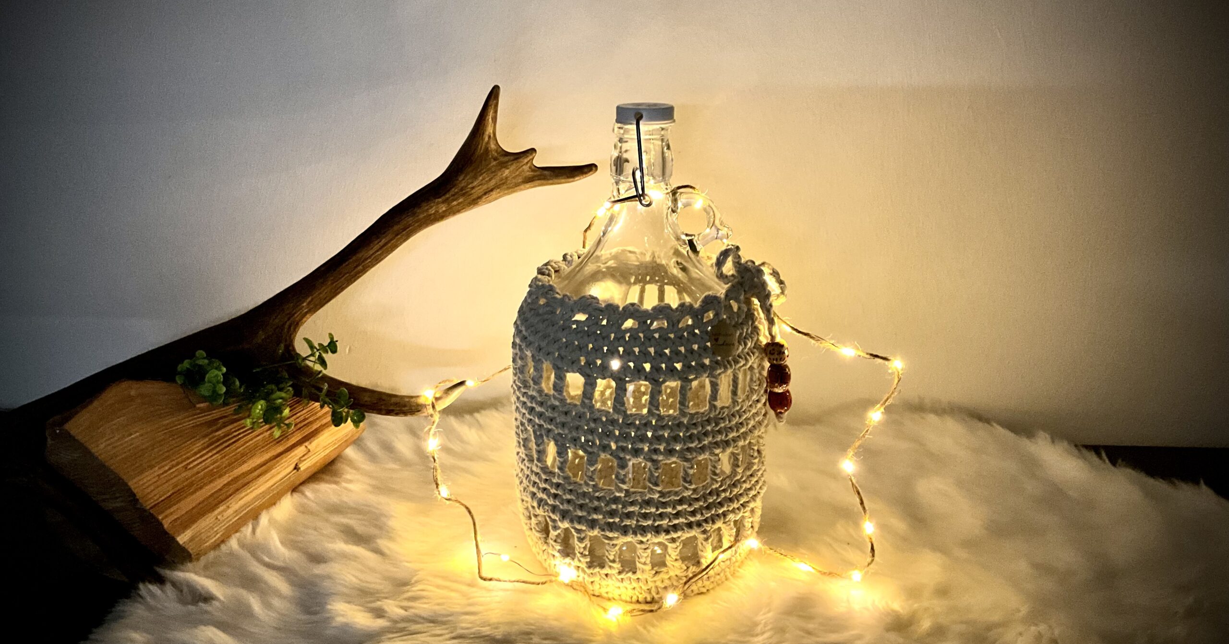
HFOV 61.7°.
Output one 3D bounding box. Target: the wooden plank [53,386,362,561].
[{"bbox_3d":[-0.367,0.117,0.920,0.260,0.060,0.225,13,22,36],"label":"wooden plank"}]

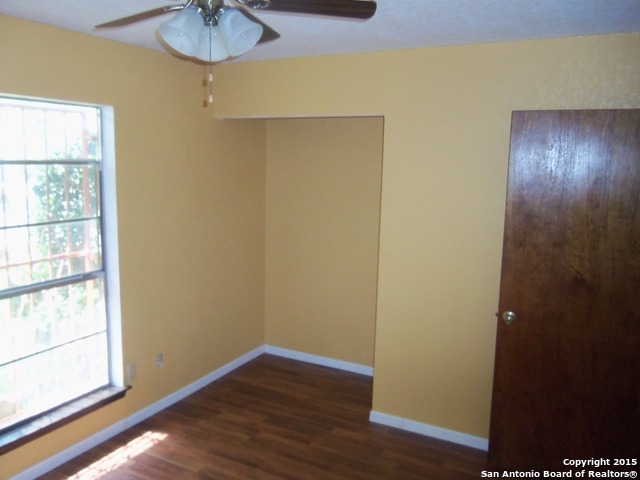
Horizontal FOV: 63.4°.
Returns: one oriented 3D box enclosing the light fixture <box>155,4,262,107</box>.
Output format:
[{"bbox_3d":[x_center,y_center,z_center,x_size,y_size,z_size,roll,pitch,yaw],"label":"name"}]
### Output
[{"bbox_3d":[-0.344,-0.583,1.621,0.315,0.305,0.305,-1,8,-12],"label":"light fixture"}]

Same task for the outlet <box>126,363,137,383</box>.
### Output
[{"bbox_3d":[-1.214,0.859,3.352,0.012,0.115,0.070,5,9,27],"label":"outlet"}]

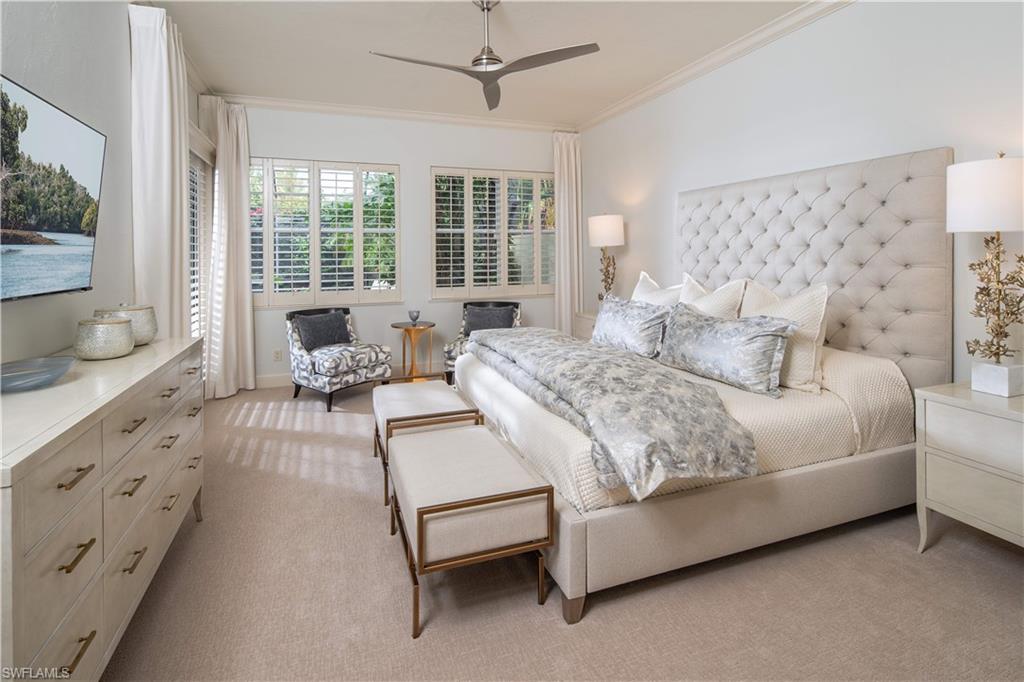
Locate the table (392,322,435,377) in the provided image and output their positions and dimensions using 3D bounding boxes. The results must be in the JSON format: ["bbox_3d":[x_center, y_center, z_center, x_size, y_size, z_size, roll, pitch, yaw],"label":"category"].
[{"bbox_3d":[-1.034,0.129,5.078,0.462,0.620,0.462,-3,10,-20],"label":"table"}]

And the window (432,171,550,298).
[{"bbox_3d":[-0.124,-1.286,5.812,1.684,1.484,0.110,-2,5,-20],"label":"window"}]

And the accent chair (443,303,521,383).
[{"bbox_3d":[-0.310,0.013,5.285,0.662,0.778,0.759,2,10,13],"label":"accent chair"}]

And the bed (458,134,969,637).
[{"bbox_3d":[0.897,-0.088,3.021,2.167,1.860,2.001,-3,10,-20],"label":"bed"}]

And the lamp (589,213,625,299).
[{"bbox_3d":[0.993,-0.812,5.078,0.378,1.076,0.378,-3,10,-20],"label":"lamp"}]

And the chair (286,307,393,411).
[{"bbox_3d":[-1.690,0.124,4.755,0.773,0.810,0.710,6,9,37],"label":"chair"}]

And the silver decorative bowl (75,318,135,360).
[{"bbox_3d":[-1.708,-0.019,2.024,0.195,0.164,0.195,-3,8,-20],"label":"silver decorative bowl"}]

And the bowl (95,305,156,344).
[{"bbox_3d":[-1.856,-0.080,2.312,0.241,0.177,0.241,-3,8,-20],"label":"bowl"}]

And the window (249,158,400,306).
[{"bbox_3d":[-1.991,-1.142,5.062,1.630,1.526,0.095,-4,8,-20],"label":"window"}]

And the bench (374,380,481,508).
[{"bbox_3d":[-0.568,0.571,3.013,0.509,0.501,0.851,-3,10,-20],"label":"bench"}]

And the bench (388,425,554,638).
[{"bbox_3d":[-0.231,0.736,2.126,0.509,0.501,0.851,-3,10,-20],"label":"bench"}]

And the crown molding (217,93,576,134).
[{"bbox_3d":[-1.016,-2.465,5.305,3.905,0.138,0.117,-4,8,-20],"label":"crown molding"}]

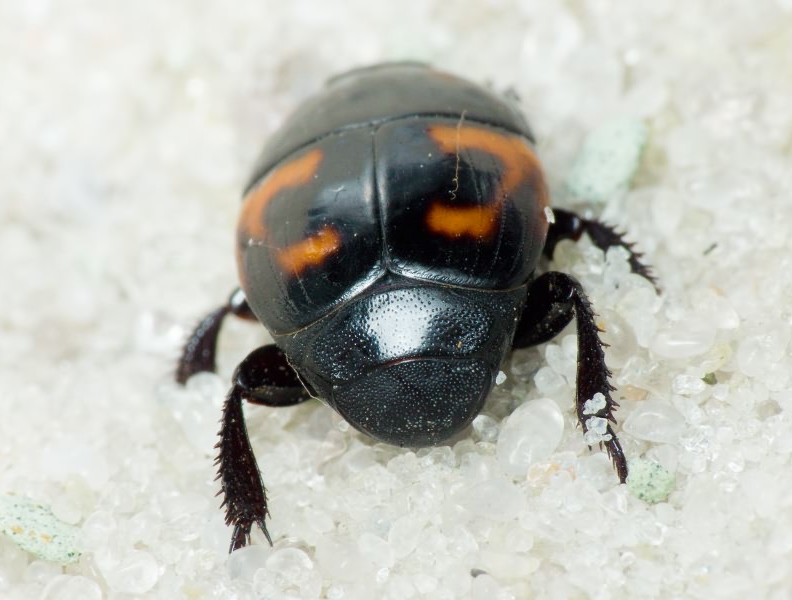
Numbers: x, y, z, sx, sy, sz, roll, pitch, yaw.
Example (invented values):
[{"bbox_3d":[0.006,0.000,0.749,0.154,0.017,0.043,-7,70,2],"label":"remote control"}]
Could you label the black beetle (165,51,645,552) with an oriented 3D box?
[{"bbox_3d":[0.000,-0.001,0.084,0.010,0.004,0.011,-9,52,0],"label":"black beetle"}]

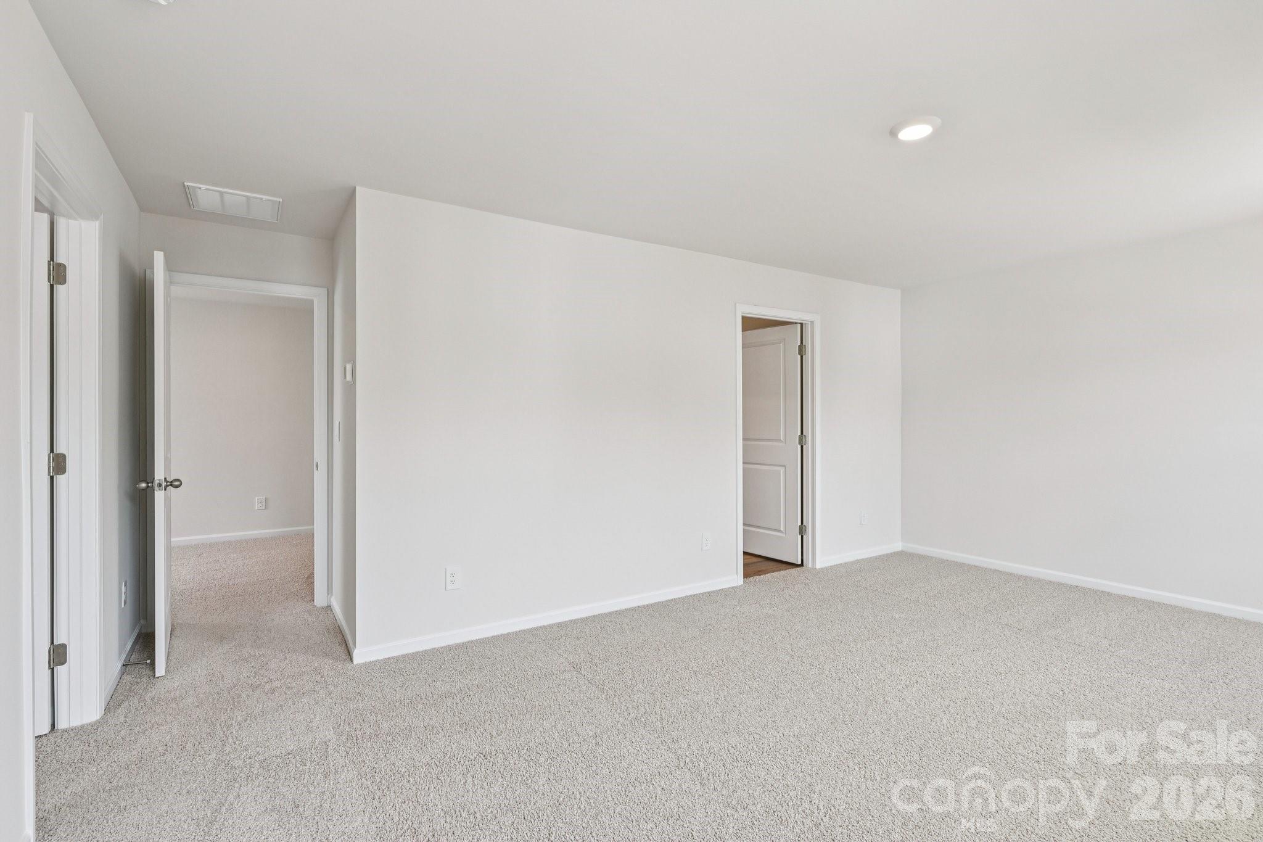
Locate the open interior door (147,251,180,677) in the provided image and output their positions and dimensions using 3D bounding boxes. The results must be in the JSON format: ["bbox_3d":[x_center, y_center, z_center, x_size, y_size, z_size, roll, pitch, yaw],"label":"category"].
[{"bbox_3d":[-2.490,0.203,3.170,0.036,2.030,0.813,0,0,-36],"label":"open interior door"}]

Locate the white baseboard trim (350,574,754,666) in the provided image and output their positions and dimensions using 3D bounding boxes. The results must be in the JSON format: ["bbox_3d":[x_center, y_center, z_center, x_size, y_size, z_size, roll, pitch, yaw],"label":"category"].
[{"bbox_3d":[-0.309,1.201,3.770,2.632,0.082,0.016,0,0,-32],"label":"white baseboard trim"}]

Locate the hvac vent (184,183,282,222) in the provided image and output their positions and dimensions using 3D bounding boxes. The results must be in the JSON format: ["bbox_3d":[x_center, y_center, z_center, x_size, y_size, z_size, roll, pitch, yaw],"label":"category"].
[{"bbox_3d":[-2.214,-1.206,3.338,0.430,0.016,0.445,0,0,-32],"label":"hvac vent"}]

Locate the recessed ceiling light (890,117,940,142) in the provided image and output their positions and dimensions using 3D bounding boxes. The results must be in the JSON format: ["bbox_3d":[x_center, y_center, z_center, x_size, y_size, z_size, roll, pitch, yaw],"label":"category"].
[{"bbox_3d":[1.183,-1.211,2.486,0.194,0.025,0.194,0,0,0],"label":"recessed ceiling light"}]

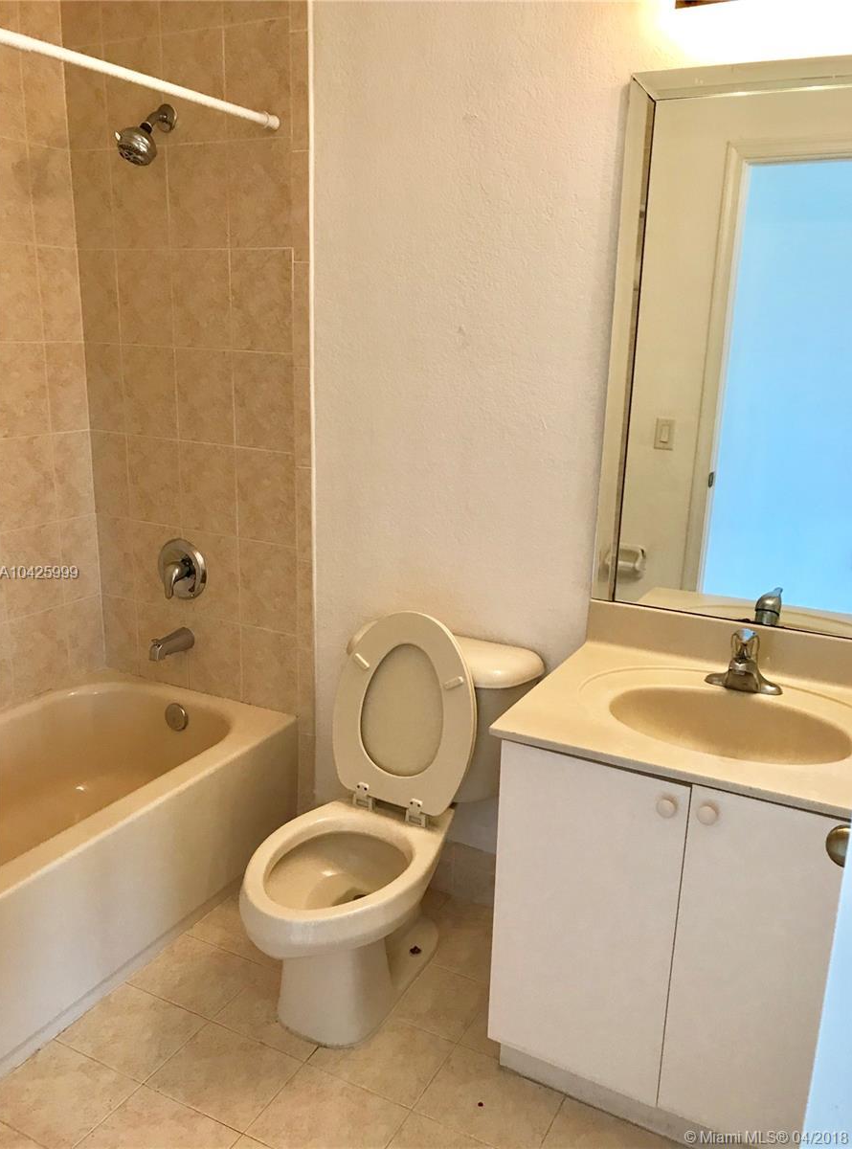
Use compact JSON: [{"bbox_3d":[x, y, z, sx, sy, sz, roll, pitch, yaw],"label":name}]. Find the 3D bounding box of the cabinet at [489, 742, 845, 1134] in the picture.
[{"bbox_3d":[0.570,0.667,1.909,0.695,0.767,0.560,9,17,26],"label":"cabinet"}]

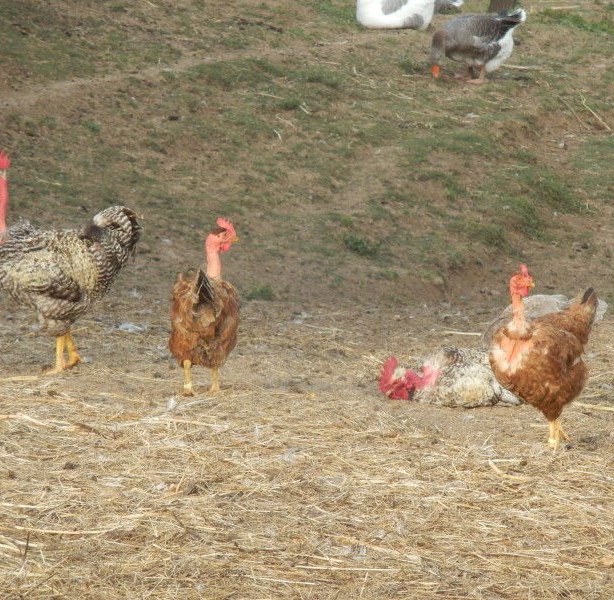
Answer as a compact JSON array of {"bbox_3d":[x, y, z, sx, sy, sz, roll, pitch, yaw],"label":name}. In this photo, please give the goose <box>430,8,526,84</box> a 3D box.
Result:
[{"bbox_3d":[0.967,-1.438,35.000,0.550,0.420,0.260,-1,5,-9],"label":"goose"}]

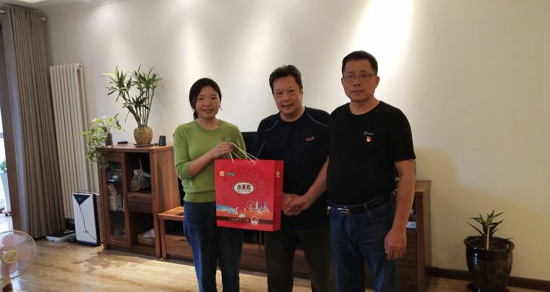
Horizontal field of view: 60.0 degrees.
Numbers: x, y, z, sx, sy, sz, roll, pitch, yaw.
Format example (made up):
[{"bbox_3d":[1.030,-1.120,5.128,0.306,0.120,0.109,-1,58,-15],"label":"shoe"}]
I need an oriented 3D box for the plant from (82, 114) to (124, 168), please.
[{"bbox_3d":[-1.842,-0.059,5.089,0.437,0.556,0.377,-4,4,-20],"label":"plant"}]

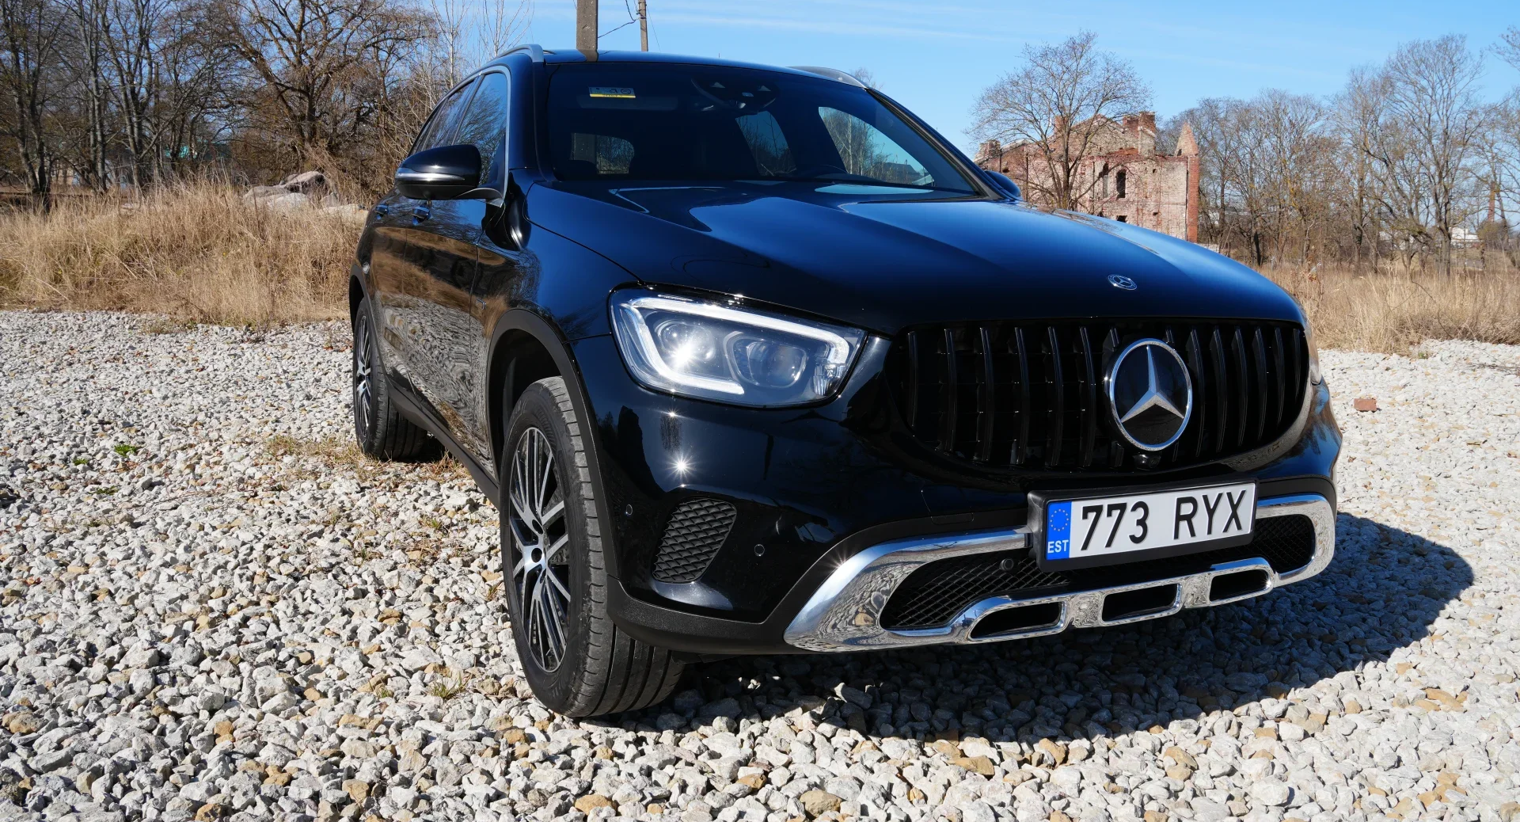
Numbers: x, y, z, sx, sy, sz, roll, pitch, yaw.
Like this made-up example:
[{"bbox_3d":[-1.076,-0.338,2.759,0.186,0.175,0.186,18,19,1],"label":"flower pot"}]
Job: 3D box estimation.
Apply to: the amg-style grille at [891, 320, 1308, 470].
[{"bbox_3d":[0.695,-0.034,2.172,1.070,0.295,0.160,-2,10,-26],"label":"amg-style grille"}]

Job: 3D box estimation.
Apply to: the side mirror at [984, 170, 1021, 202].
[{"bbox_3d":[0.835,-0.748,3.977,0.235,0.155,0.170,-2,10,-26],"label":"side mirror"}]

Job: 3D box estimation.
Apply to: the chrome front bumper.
[{"bbox_3d":[0.671,0.300,2.249,1.390,0.220,0.210,-2,10,-26],"label":"chrome front bumper"}]

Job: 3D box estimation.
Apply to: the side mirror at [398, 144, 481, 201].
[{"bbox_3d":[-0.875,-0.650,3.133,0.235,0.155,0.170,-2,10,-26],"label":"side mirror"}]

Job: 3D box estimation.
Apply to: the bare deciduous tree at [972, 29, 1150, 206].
[{"bbox_3d":[15.814,-13.901,59.219,9.563,11.962,9.085,2,9,0],"label":"bare deciduous tree"}]

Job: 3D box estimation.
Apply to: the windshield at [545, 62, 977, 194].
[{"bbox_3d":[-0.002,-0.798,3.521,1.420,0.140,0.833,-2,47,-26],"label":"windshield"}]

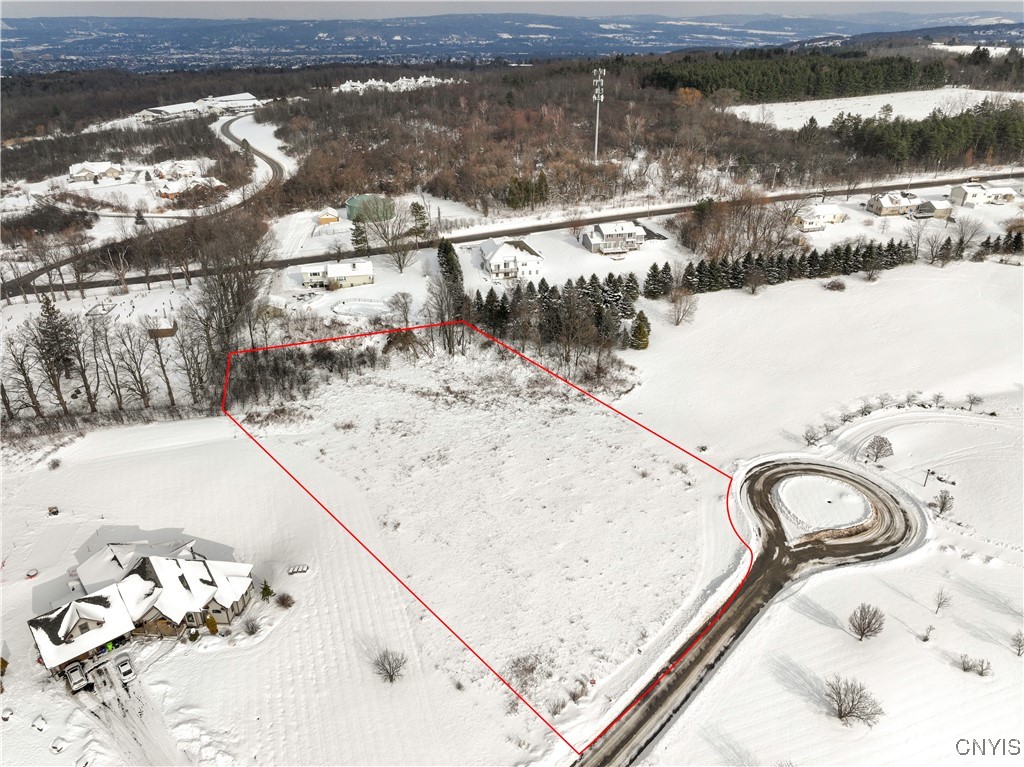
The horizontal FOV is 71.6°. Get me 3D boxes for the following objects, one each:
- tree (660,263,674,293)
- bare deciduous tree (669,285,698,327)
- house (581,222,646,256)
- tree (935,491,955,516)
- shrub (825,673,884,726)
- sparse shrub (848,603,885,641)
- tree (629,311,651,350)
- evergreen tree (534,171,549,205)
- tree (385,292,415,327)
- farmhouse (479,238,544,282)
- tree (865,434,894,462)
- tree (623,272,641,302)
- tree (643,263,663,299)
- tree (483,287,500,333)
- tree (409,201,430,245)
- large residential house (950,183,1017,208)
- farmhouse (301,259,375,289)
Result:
[{"bbox_3d":[42.840,-29.090,195.510,4.130,8.790,4.130,-1,27,0],"label":"tree"},{"bbox_3d":[42.780,-19.260,177.010,7.480,10.380,7.480,-1,27,0],"label":"bare deciduous tree"},{"bbox_3d":[33.940,-49.210,235.470,18.000,7.900,10.500,-7,28,-12],"label":"house"},{"bbox_3d":[77.467,21.430,127.101,2.900,4.500,2.900,0,27,0],"label":"tree"},{"bbox_3d":[39.555,36.767,82.145,5.400,4.600,5.400,-1,27,0],"label":"shrub"},{"bbox_3d":[51.707,35.066,103.601,4.700,5.700,4.700,0,27,0],"label":"sparse shrub"},{"bbox_3d":[31.177,-13.046,171.421,5.200,9.900,5.200,0,27,0],"label":"tree"},{"bbox_3d":[12.245,-79.309,287.401,5.500,13.600,5.500,0,27,0],"label":"evergreen tree"},{"bbox_3d":[-29.470,-19.446,186.880,7.200,9.300,7.200,-1,27,0],"label":"tree"},{"bbox_3d":[0.144,-40.809,227.140,16.500,9.800,18.000,-6,28,-10],"label":"farmhouse"},{"bbox_3d":[66.280,11.690,128.330,5.060,5.780,5.060,-1,27,0],"label":"tree"},{"bbox_3d":[34.240,-27.283,201.502,4.800,8.800,4.800,-1,27,0],"label":"tree"},{"bbox_3d":[38.280,-28.350,193.350,5.450,9.560,5.450,-1,27,0],"label":"tree"},{"bbox_3d":[-5.399,-18.993,182.441,4.600,12.200,4.600,-1,27,0],"label":"tree"},{"bbox_3d":[-32.589,-55.315,248.447,7.000,16.500,7.000,-1,27,0],"label":"tree"},{"bbox_3d":[188.380,-75.790,284.520,20.500,6.900,8.400,-3,28,-5],"label":"large residential house"},{"bbox_3d":[-51.570,-33.260,210.980,20.000,5.800,8.800,-5,28,-8],"label":"farmhouse"}]

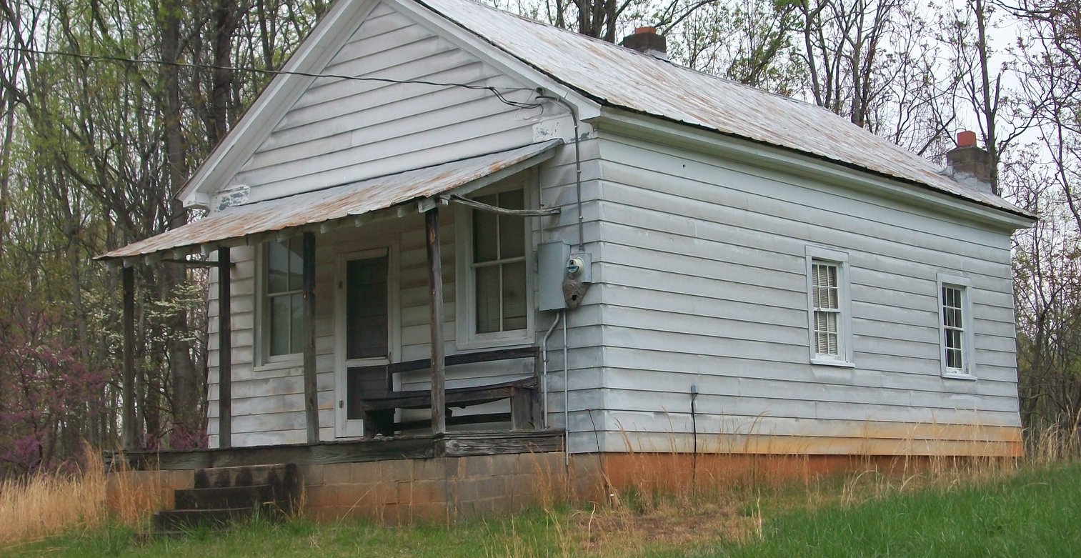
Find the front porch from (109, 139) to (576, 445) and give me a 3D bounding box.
[{"bbox_3d":[-2.344,0.272,17.303,5.330,2.900,1.790,-8,-10,40],"label":"front porch"}]

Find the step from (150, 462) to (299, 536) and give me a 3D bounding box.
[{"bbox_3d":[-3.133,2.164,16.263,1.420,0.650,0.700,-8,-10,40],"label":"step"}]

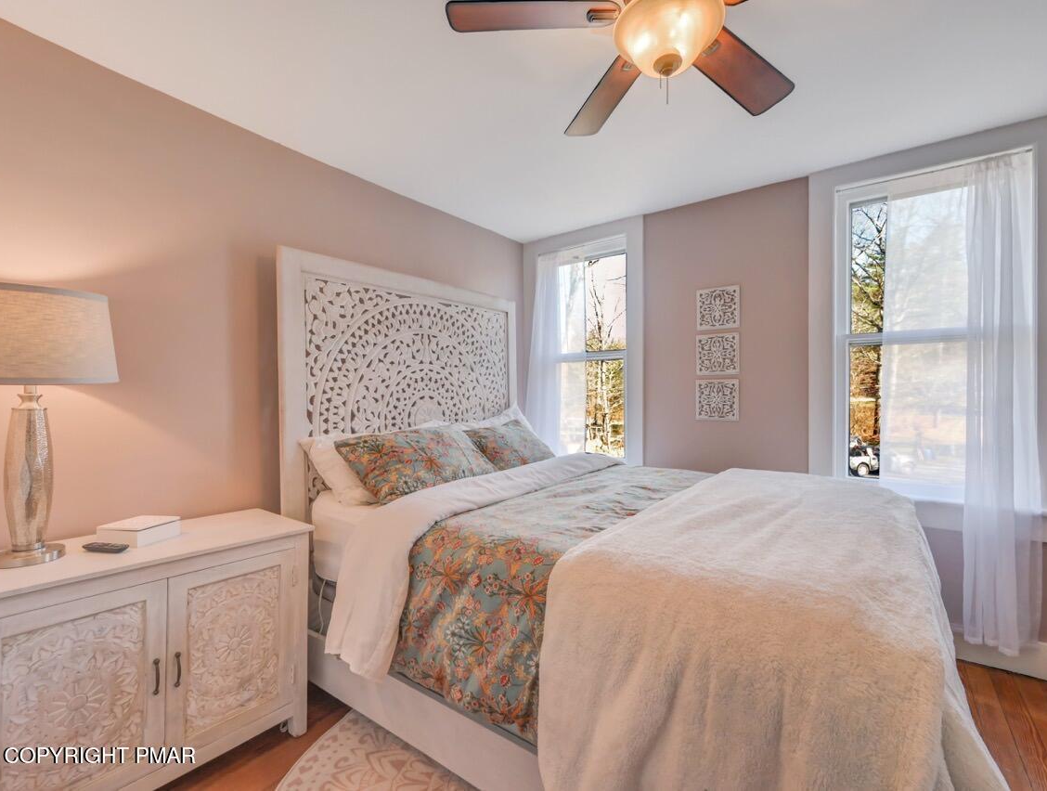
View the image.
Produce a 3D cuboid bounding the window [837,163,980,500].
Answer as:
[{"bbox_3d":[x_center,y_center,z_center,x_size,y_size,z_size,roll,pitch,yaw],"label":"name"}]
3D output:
[{"bbox_3d":[1.834,-0.289,2.118,0.665,1.457,0.100,0,0,38],"label":"window"}]

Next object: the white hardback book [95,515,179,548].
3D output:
[{"bbox_3d":[-1.213,0.429,1.464,0.145,0.052,0.150,1,0,6],"label":"white hardback book"}]

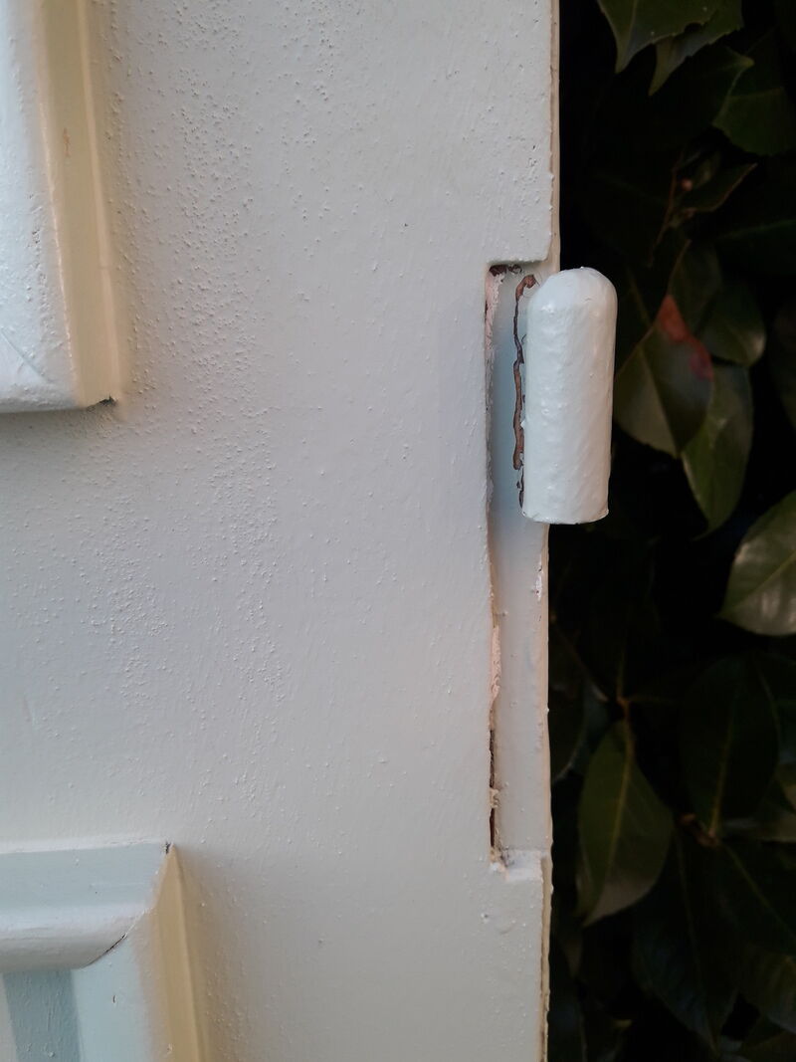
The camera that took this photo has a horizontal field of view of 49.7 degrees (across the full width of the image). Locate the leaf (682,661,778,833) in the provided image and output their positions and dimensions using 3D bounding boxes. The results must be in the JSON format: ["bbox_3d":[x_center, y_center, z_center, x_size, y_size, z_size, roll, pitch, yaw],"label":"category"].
[{"bbox_3d":[0.141,0.092,0.365,0.042,0.077,0.016,7,0,9],"label":"leaf"}]

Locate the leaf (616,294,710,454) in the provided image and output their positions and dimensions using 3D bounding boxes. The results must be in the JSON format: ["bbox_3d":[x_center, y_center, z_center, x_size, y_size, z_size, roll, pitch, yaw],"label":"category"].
[{"bbox_3d":[0.107,-0.063,0.350,0.042,0.068,0.024,-12,-3,10],"label":"leaf"}]

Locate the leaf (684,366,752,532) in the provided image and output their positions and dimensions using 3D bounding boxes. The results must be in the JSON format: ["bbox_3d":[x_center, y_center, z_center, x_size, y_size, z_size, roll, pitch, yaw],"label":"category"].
[{"bbox_3d":[0.134,-0.037,0.360,0.033,0.074,0.016,5,0,9],"label":"leaf"}]

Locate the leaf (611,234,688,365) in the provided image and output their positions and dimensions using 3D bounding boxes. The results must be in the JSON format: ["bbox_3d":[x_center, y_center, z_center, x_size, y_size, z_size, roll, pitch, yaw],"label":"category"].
[{"bbox_3d":[0.107,-0.098,0.370,0.036,0.060,0.020,-6,0,8],"label":"leaf"}]

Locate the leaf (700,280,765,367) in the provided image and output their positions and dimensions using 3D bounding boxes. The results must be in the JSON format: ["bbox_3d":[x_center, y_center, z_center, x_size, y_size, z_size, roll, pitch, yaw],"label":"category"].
[{"bbox_3d":[0.140,-0.088,0.360,0.030,0.042,0.020,-17,-5,4],"label":"leaf"}]

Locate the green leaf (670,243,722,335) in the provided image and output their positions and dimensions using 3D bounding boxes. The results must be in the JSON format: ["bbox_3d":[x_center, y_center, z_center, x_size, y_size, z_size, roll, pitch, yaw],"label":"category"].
[{"bbox_3d":[0.126,-0.102,0.365,0.026,0.043,0.016,6,0,9],"label":"green leaf"}]

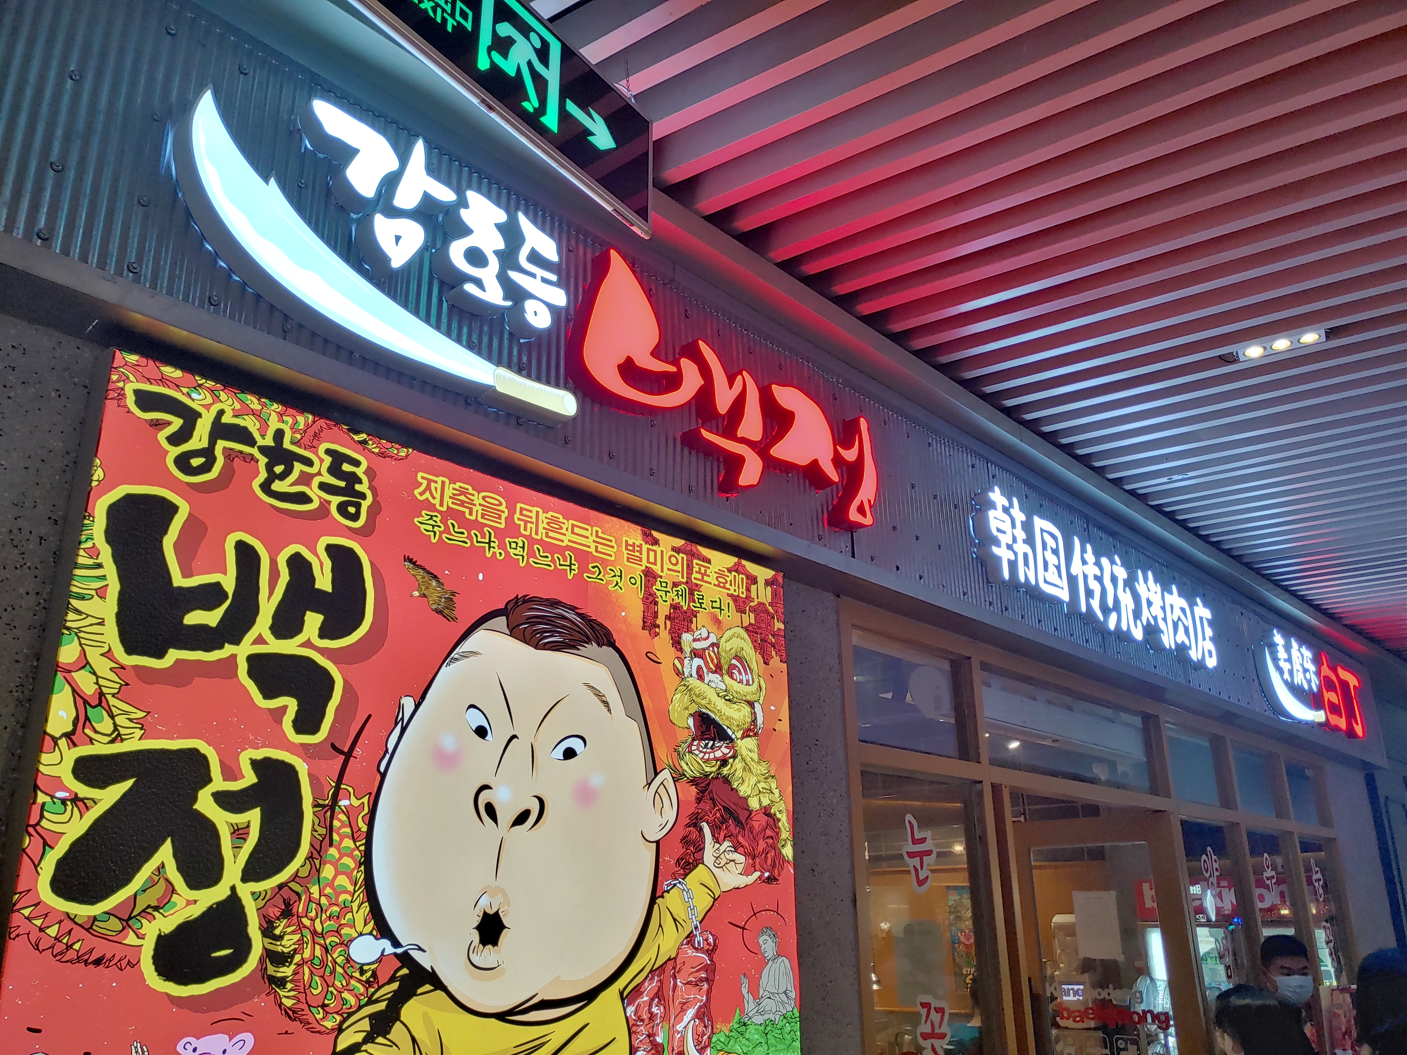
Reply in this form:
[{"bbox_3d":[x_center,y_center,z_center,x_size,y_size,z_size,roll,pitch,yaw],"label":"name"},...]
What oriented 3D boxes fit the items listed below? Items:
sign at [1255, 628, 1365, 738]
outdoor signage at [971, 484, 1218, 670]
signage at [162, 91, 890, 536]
[{"bbox_3d":[3.726,0.985,6.438,0.075,0.498,2.060,-17,-25,41],"label":"sign"},{"bbox_3d":[1.732,0.276,4.469,0.075,0.380,2.200,-17,-25,41],"label":"outdoor signage"},{"bbox_3d":[-0.206,-0.435,2.564,0.075,0.510,2.065,-17,-25,41],"label":"signage"}]

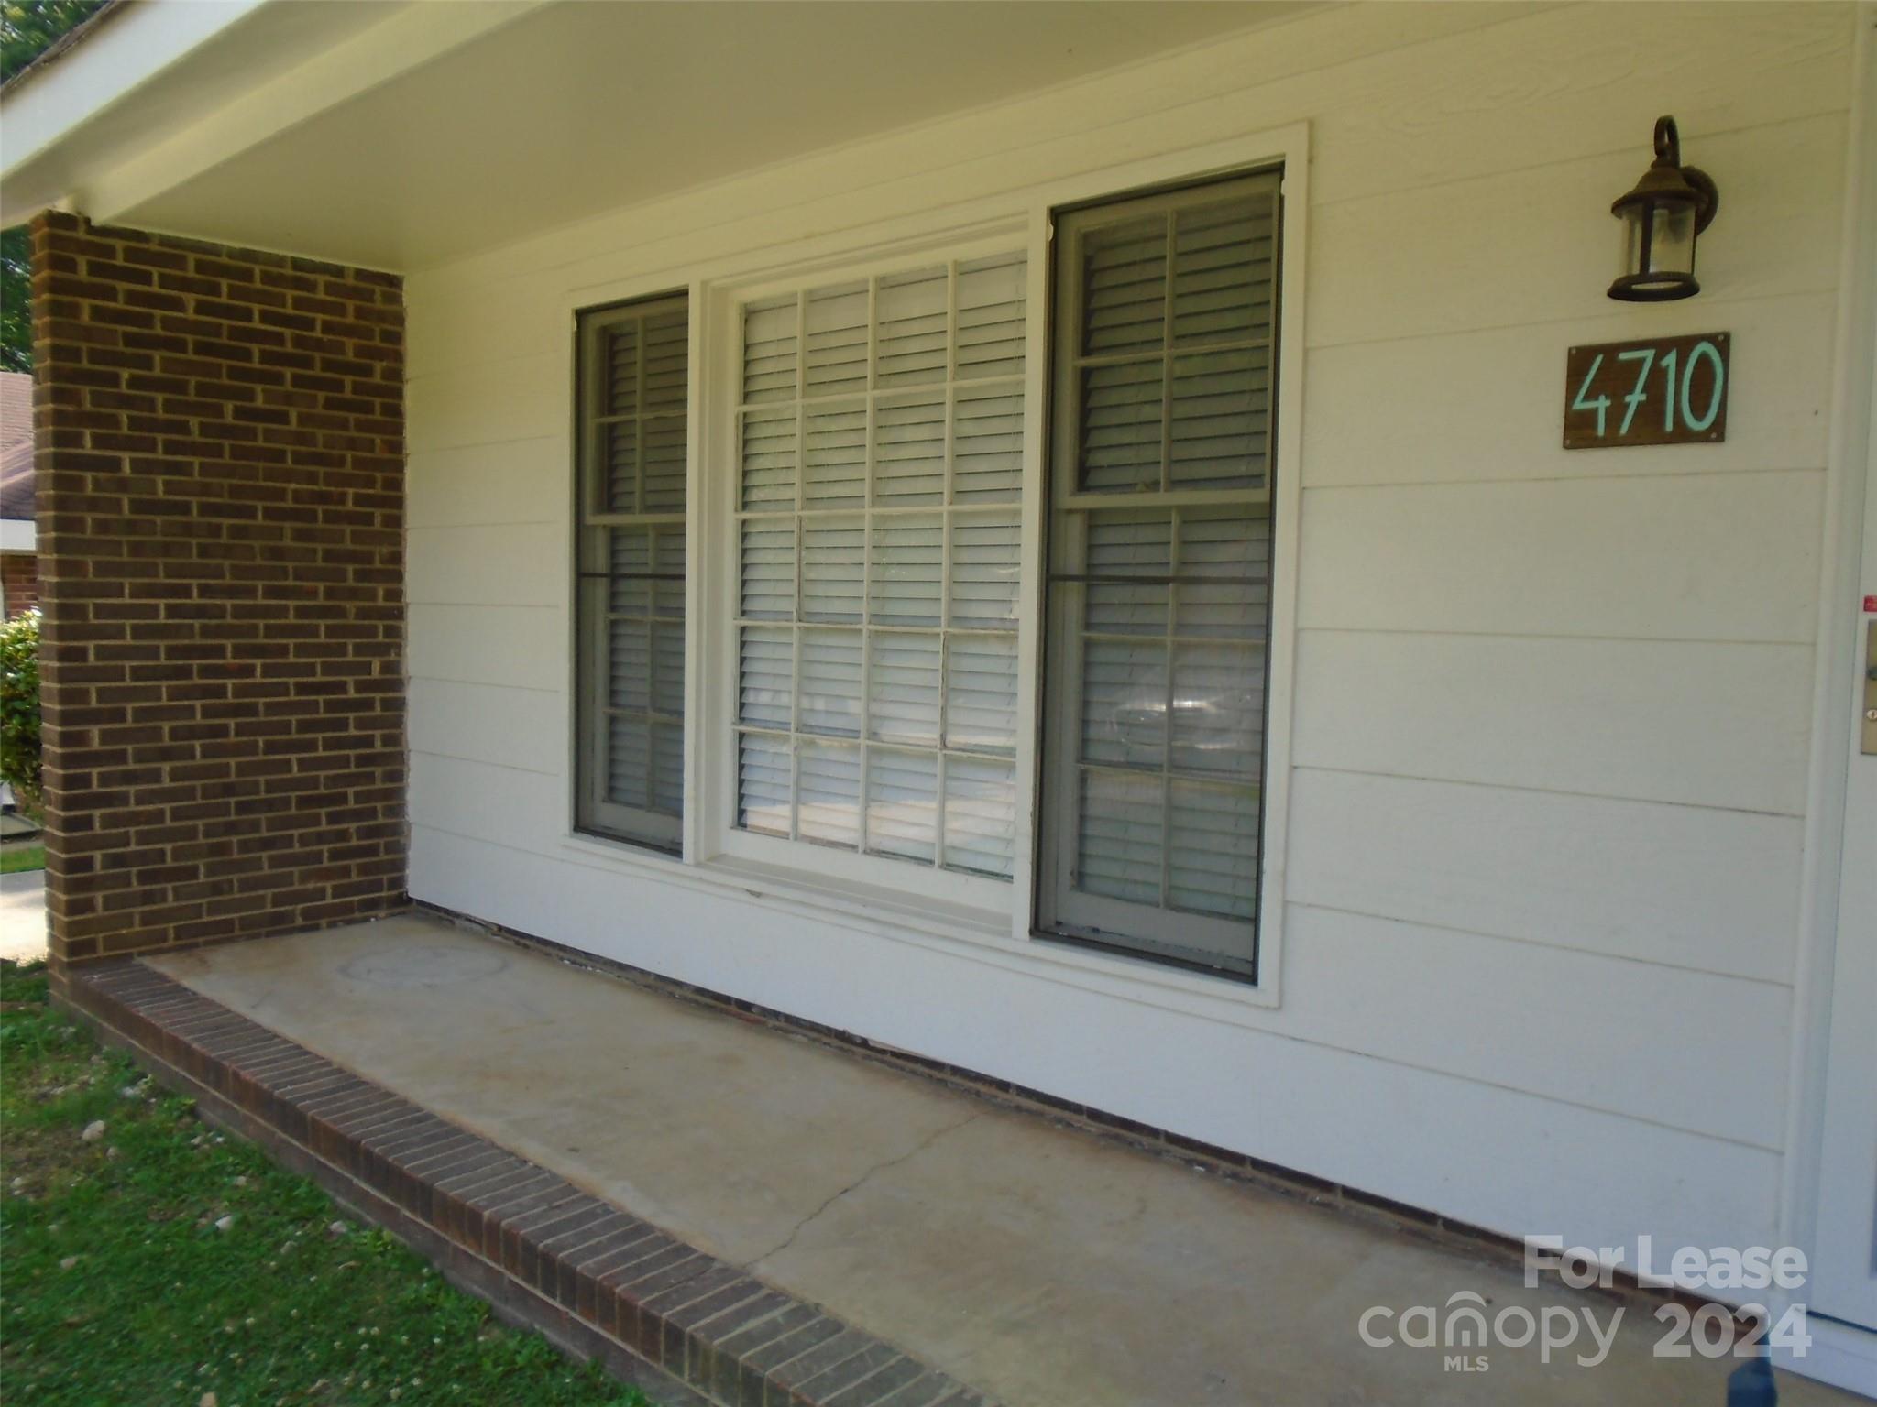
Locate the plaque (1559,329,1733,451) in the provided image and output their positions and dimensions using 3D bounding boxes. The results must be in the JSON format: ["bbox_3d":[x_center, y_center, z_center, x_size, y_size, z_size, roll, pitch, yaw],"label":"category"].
[{"bbox_3d":[1.201,-0.528,2.397,0.253,0.177,0.020,5,6,42],"label":"plaque"}]

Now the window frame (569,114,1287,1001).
[{"bbox_3d":[-0.228,-0.344,3.758,2.639,1.786,0.110,5,6,42],"label":"window frame"}]

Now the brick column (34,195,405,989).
[{"bbox_3d":[-2.470,-0.372,4.959,0.198,2.397,1.169,5,6,42],"label":"brick column"}]

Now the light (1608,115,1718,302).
[{"bbox_3d":[1.174,-0.802,2.286,0.159,0.294,0.197,5,6,42],"label":"light"}]

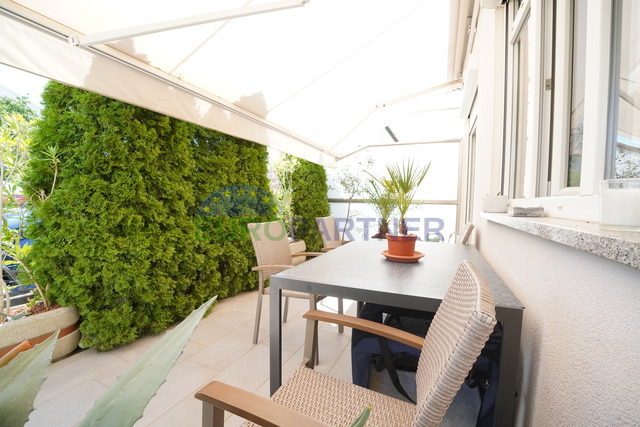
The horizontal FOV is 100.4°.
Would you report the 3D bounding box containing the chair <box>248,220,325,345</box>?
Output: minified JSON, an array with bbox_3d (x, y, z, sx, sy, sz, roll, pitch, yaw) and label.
[{"bbox_3d":[-0.159,0.521,2.025,0.588,0.889,0.553,1,2,24],"label":"chair"}]

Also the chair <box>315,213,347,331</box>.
[{"bbox_3d":[0.319,0.497,2.760,0.588,0.889,0.553,1,2,24],"label":"chair"}]

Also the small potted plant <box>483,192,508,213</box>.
[{"bbox_3d":[0.987,-0.062,1.500,0.113,0.114,0.113,1,2,24],"label":"small potted plant"}]

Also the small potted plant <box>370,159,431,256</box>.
[{"bbox_3d":[0.474,-0.029,1.553,0.342,0.548,0.362,1,2,24],"label":"small potted plant"}]

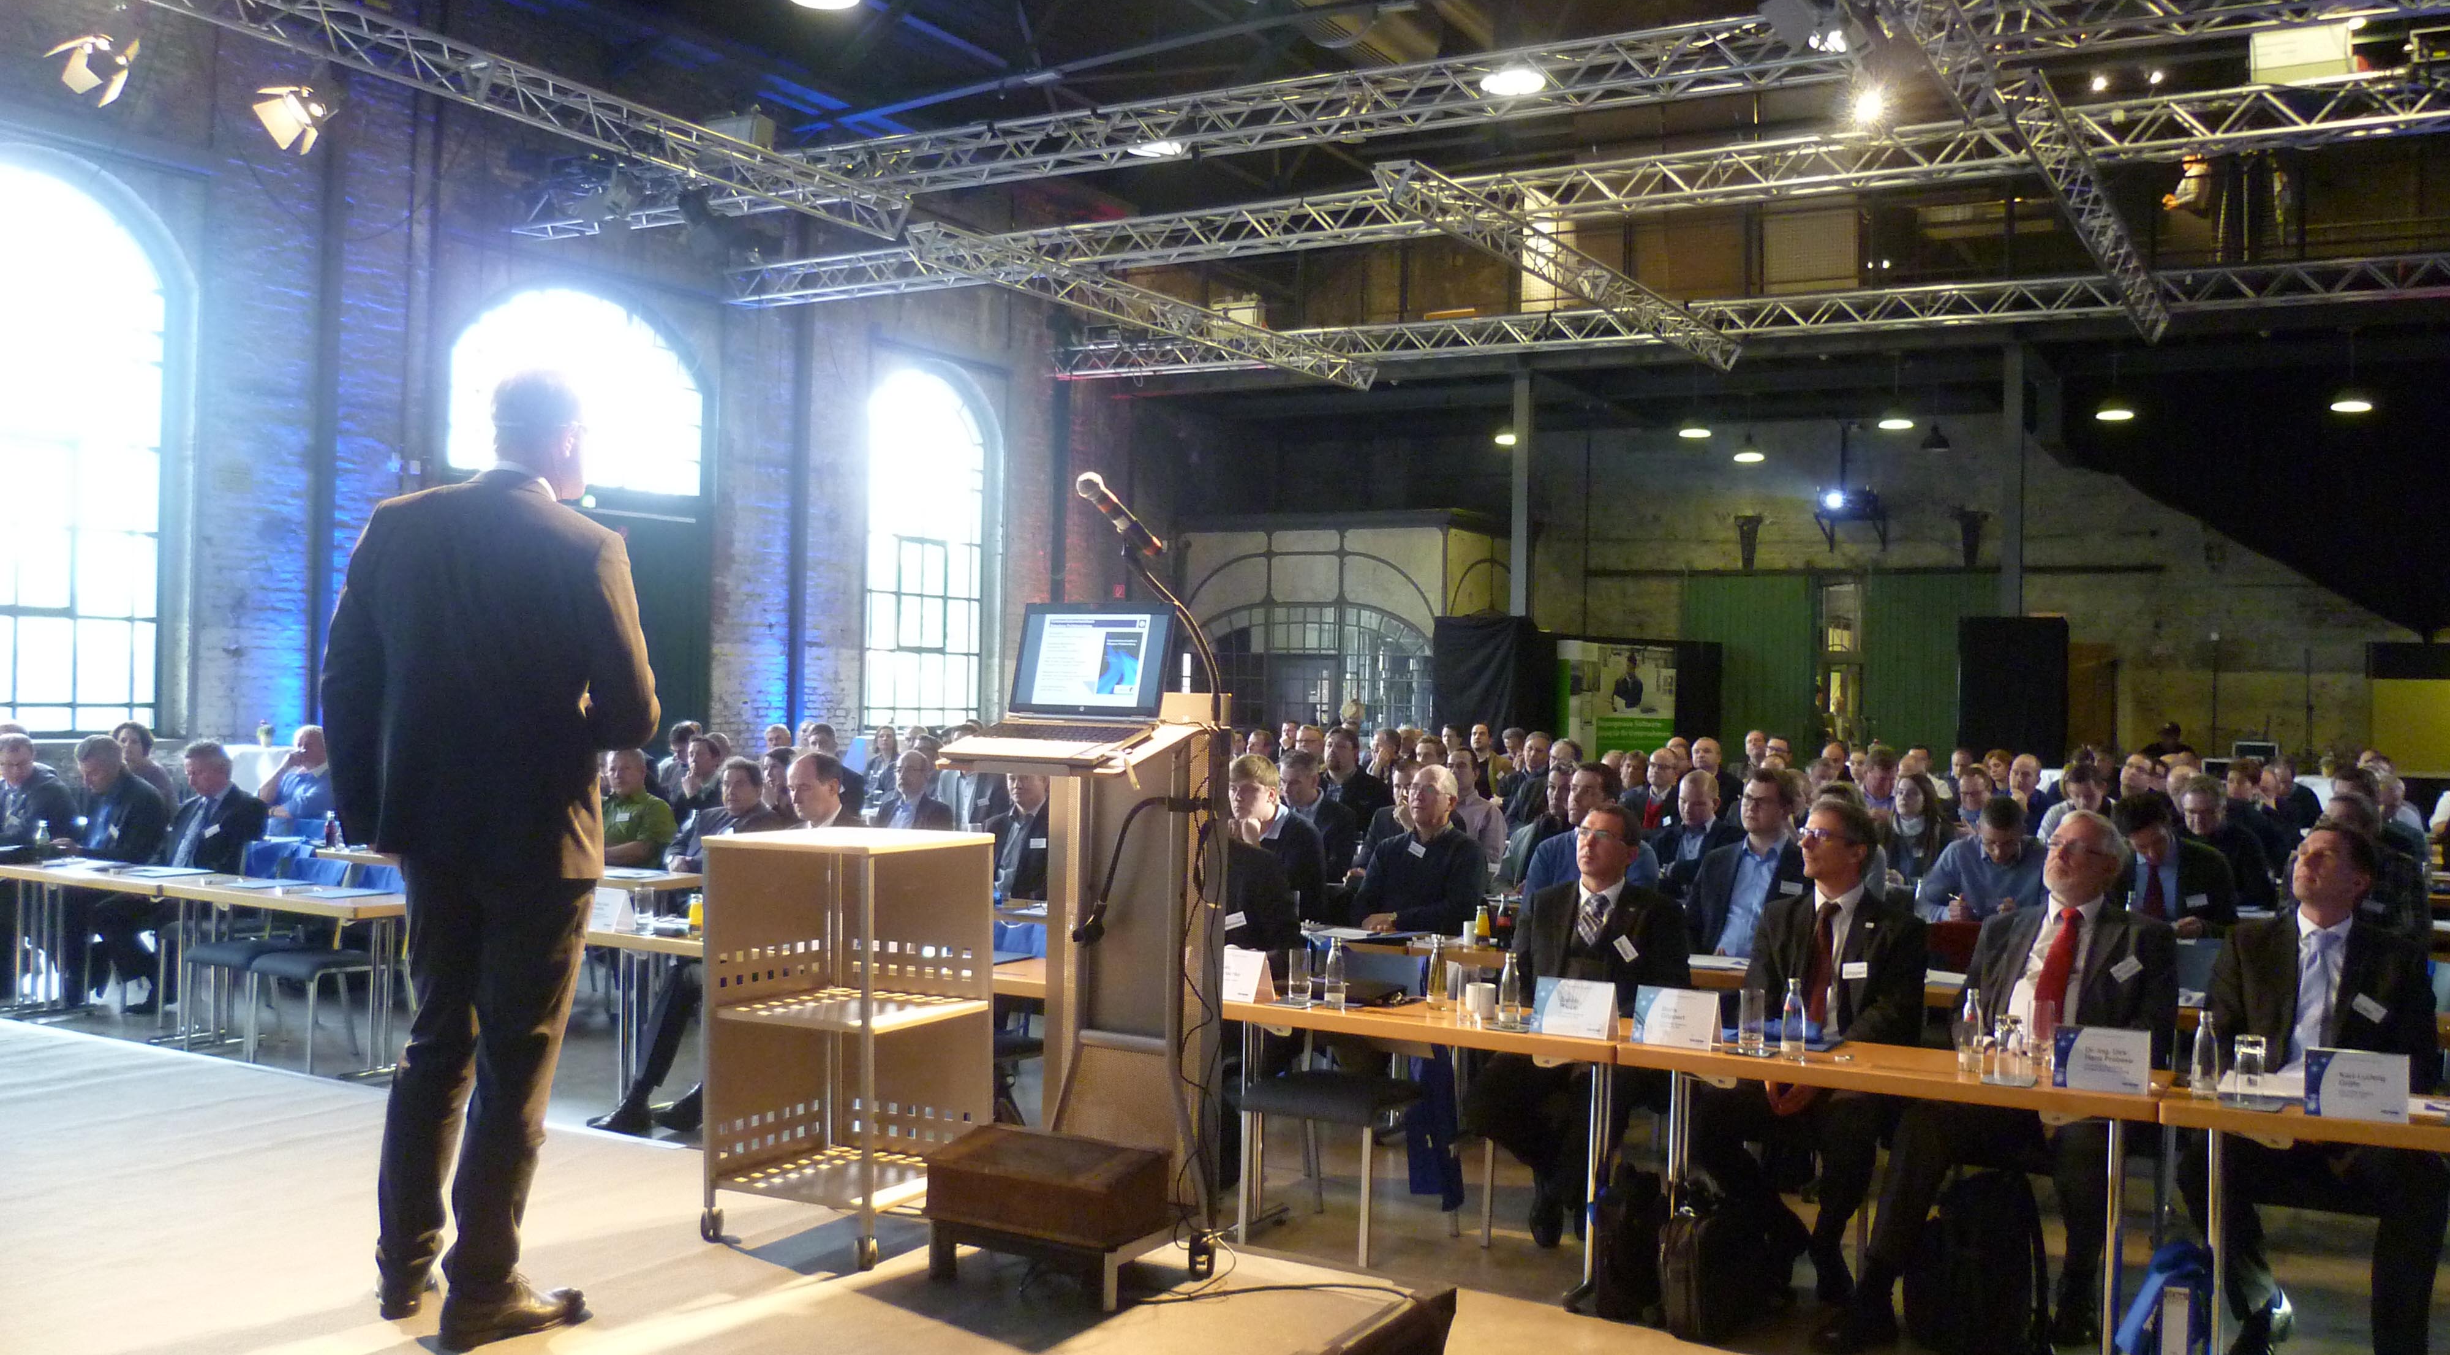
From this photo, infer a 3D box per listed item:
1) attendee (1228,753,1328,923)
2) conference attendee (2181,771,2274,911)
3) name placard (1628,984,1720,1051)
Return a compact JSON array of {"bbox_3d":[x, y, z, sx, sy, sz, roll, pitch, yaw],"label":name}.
[{"bbox_3d":[0.160,1.025,7.720,0.530,1.360,0.800,1,-1,34],"label":"attendee"},{"bbox_3d":[4.480,1.123,8.850,0.540,1.360,0.780,1,-1,31],"label":"conference attendee"},{"bbox_3d":[1.211,0.911,5.304,0.210,0.140,0.100,1,0,30],"label":"name placard"}]

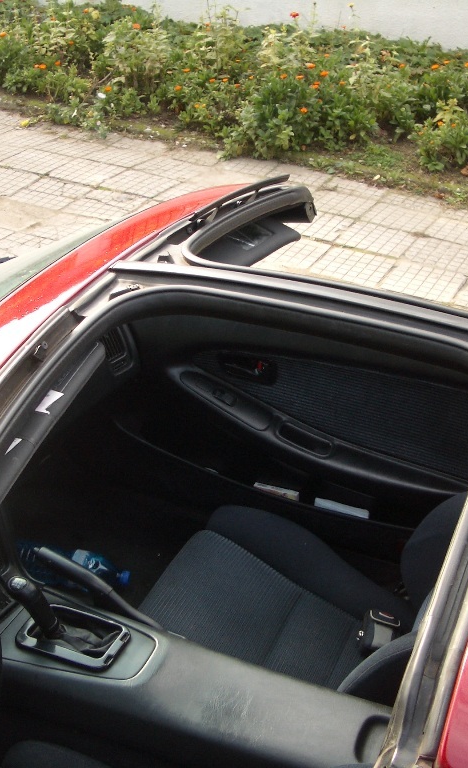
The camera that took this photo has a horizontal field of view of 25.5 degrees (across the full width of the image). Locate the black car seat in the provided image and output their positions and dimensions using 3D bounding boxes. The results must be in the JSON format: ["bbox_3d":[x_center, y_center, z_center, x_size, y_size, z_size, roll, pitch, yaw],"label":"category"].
[{"bbox_3d":[0.277,0.321,1.785,0.840,0.840,0.520,12,32,16],"label":"black car seat"}]

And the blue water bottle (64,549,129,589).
[{"bbox_3d":[-0.378,0.404,2.311,0.300,0.088,0.088,9,32,12],"label":"blue water bottle"}]

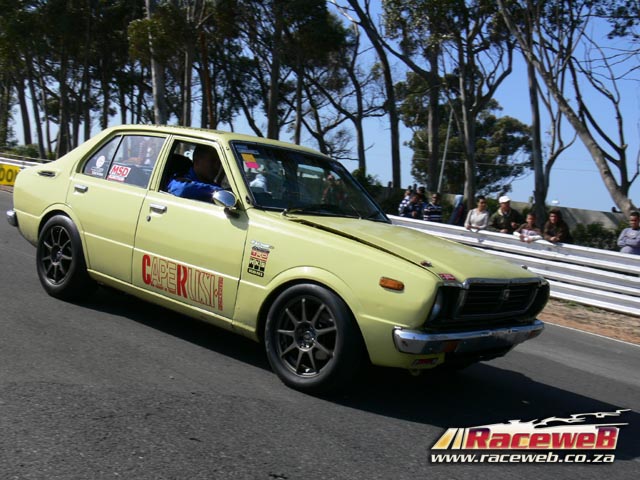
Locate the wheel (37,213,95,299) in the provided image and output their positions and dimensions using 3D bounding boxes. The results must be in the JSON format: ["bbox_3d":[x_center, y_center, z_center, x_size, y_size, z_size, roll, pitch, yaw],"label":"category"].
[{"bbox_3d":[-1.854,0.119,5.326,0.561,0.561,0.190,12,5,37],"label":"wheel"}]

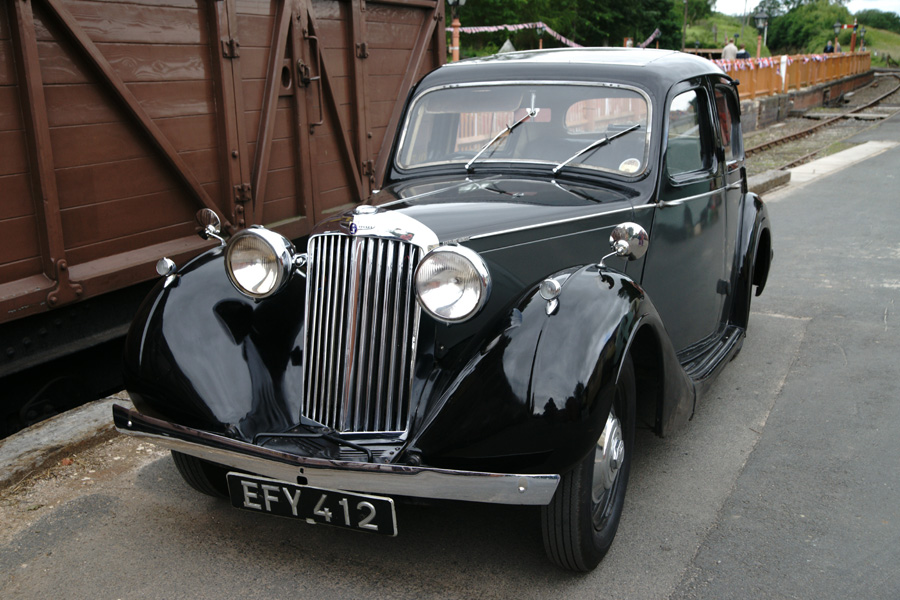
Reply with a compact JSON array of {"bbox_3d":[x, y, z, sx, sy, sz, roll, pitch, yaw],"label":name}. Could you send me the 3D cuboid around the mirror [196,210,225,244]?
[{"bbox_3d":[-0.810,-0.254,3.360,0.110,0.112,0.055,5,18,26],"label":"mirror"}]

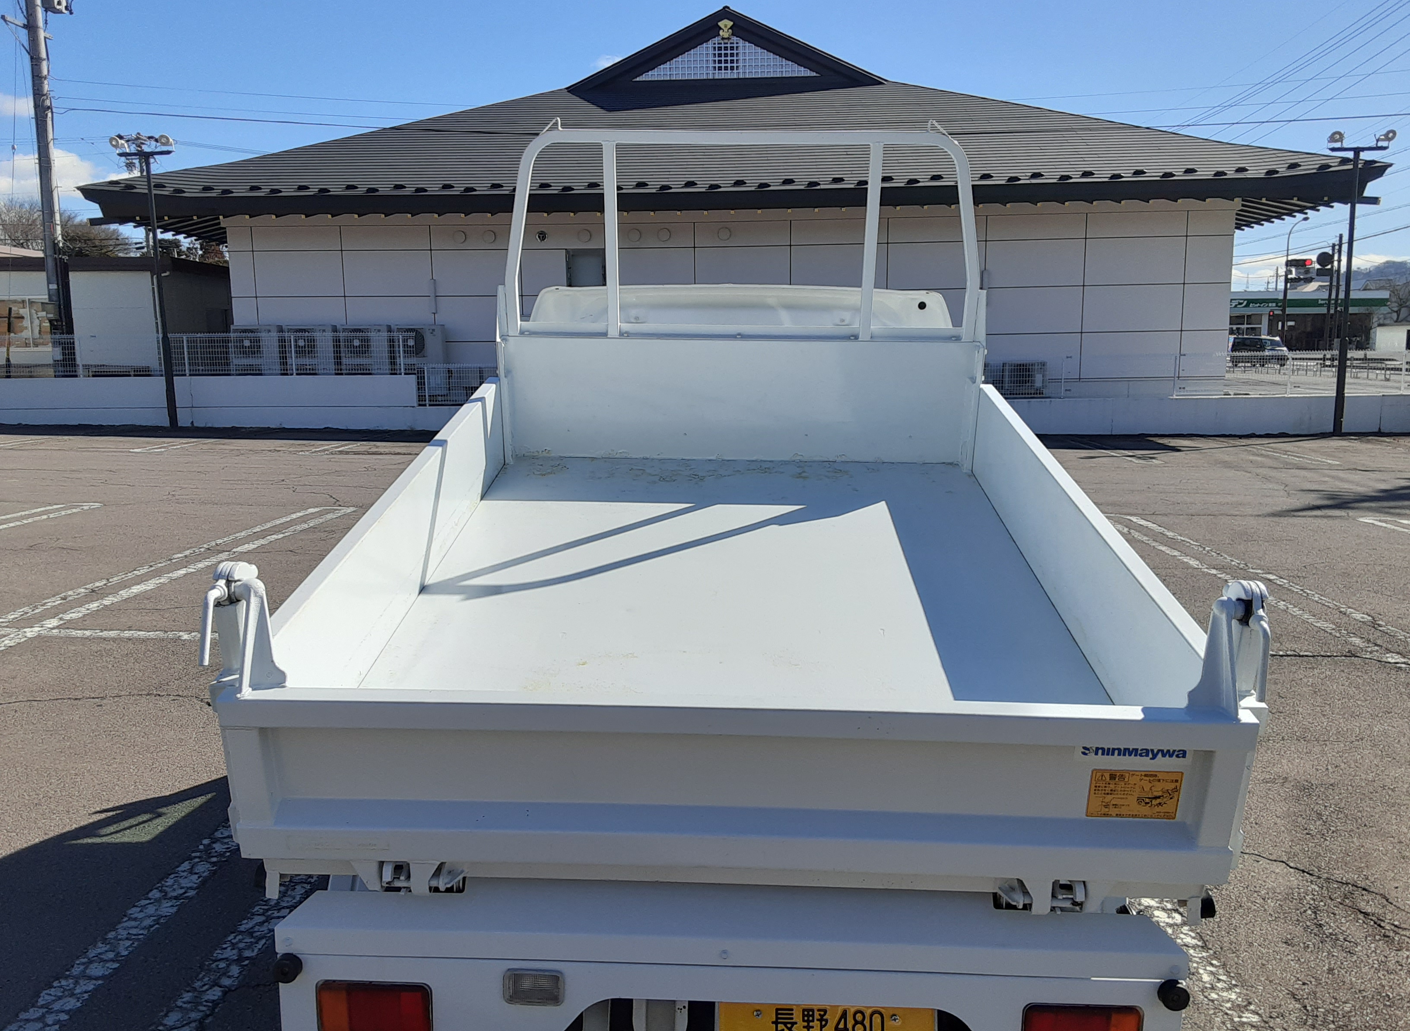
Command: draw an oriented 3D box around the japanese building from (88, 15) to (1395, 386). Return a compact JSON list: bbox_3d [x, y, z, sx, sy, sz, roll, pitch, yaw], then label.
[{"bbox_3d":[0.618,-8.028,29.343,23.000,9.000,20.500,0,9,2],"label":"japanese building"}]

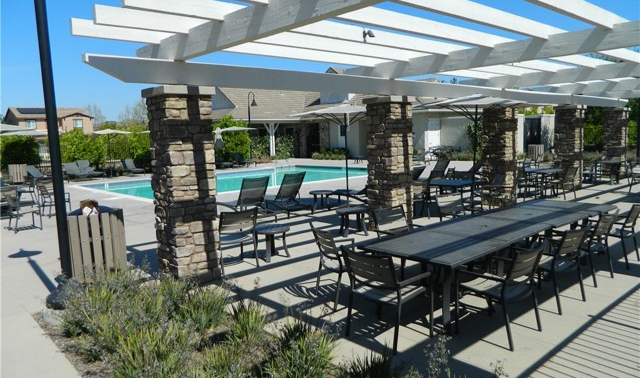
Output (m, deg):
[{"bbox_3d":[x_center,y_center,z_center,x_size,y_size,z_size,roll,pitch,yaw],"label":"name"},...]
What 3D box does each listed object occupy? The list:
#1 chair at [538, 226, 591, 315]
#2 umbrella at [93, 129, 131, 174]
[{"bbox_3d":[2.416,0.773,4.824,0.580,0.850,0.575,-7,8,-40],"label":"chair"},{"bbox_3d":[-9.375,-1.561,20.650,1.750,2.180,1.750,-7,10,-40],"label":"umbrella"}]

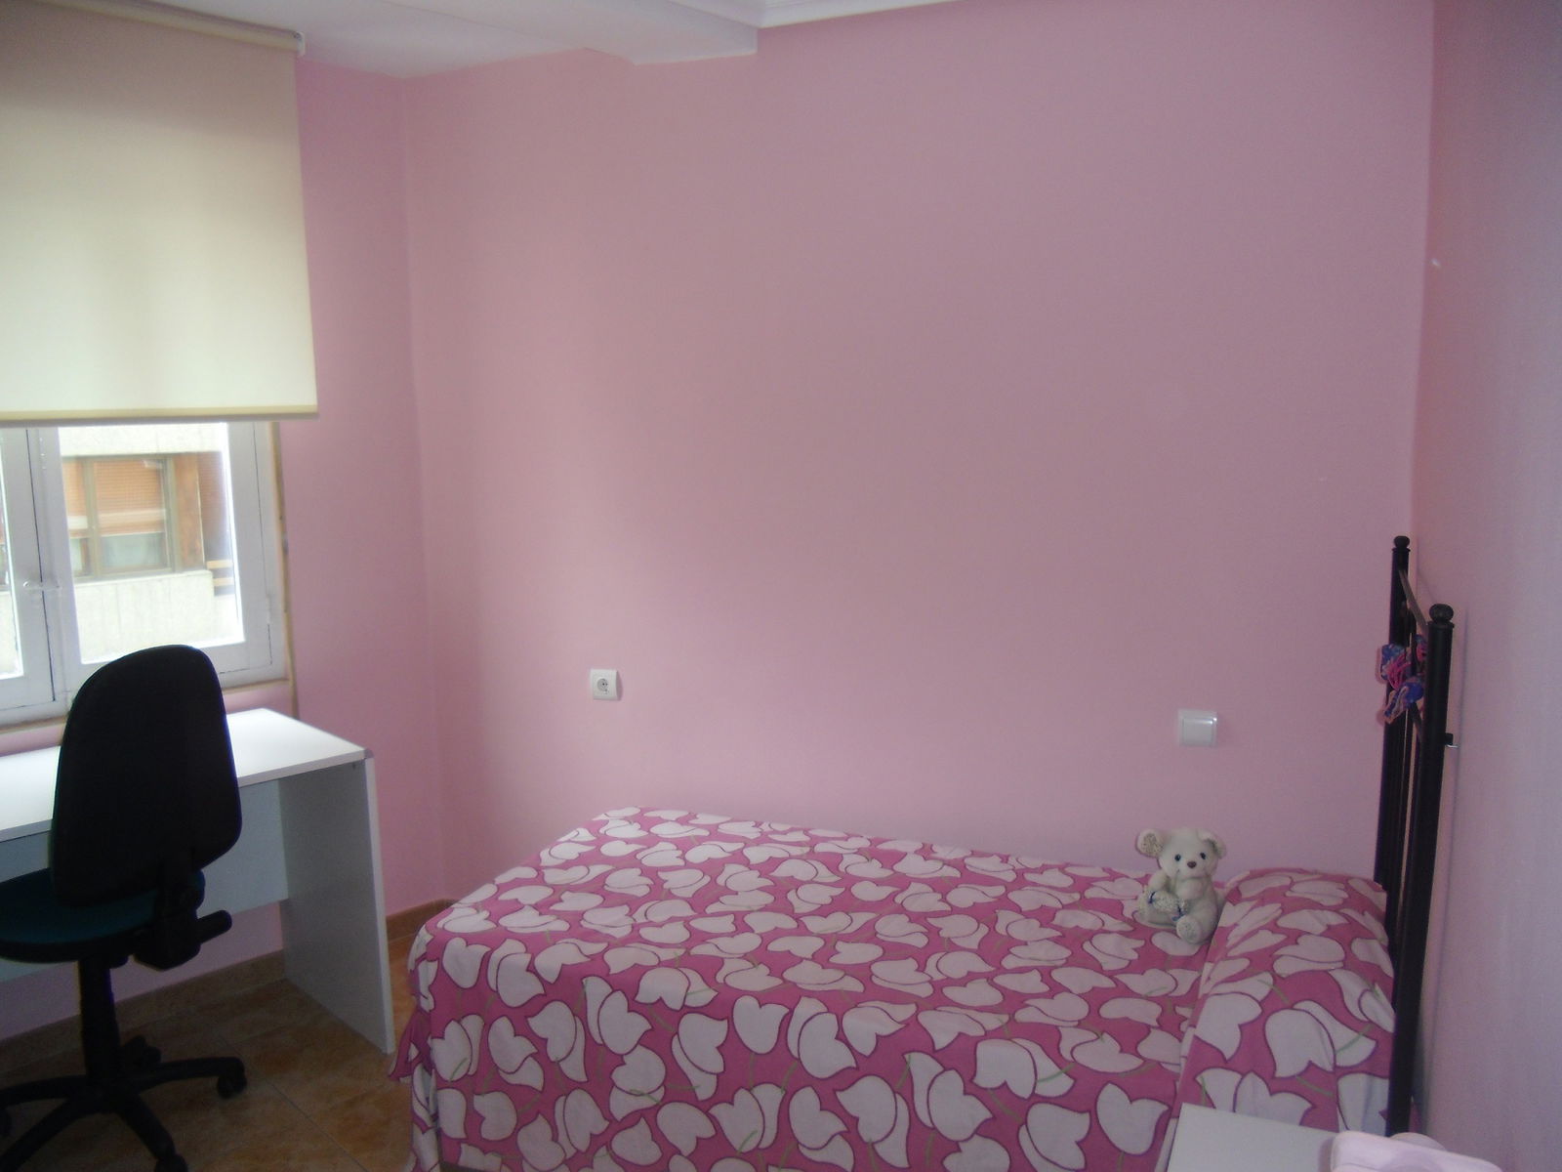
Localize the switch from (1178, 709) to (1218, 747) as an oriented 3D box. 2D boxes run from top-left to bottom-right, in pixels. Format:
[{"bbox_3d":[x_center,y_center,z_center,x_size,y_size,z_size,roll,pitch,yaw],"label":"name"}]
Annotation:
[{"bbox_3d":[0.915,0.316,2.674,0.083,0.083,0.014,3,10,23],"label":"switch"}]

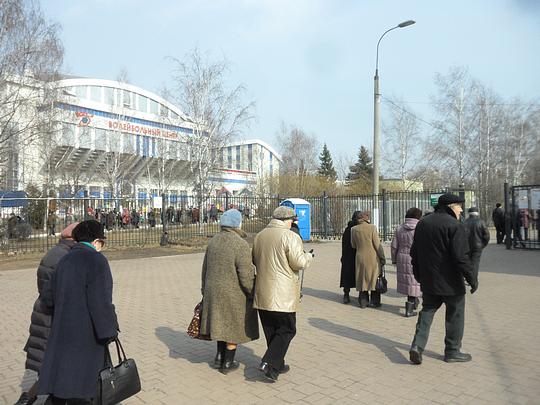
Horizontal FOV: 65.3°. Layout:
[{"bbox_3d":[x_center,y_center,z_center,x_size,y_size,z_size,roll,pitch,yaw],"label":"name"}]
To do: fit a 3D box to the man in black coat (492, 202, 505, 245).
[{"bbox_3d":[9.523,0.881,17.500,0.530,1.730,0.360,0,0,27],"label":"man in black coat"}]

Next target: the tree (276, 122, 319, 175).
[{"bbox_3d":[4.048,-4.858,62.000,6.200,13.800,6.000,0,0,0],"label":"tree"}]

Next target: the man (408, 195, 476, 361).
[{"bbox_3d":[1.827,0.789,4.460,0.570,1.770,0.600,1,-1,-38],"label":"man"}]

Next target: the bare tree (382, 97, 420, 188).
[{"bbox_3d":[13.113,-4.338,42.000,3.900,12.500,3.900,0,0,0],"label":"bare tree"}]

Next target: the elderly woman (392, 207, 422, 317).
[{"bbox_3d":[2.157,0.892,6.420,0.580,1.620,0.440,0,-1,29],"label":"elderly woman"}]

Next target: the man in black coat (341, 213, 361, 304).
[{"bbox_3d":[1.462,0.913,7.200,0.530,1.600,0.420,0,-1,21],"label":"man in black coat"}]

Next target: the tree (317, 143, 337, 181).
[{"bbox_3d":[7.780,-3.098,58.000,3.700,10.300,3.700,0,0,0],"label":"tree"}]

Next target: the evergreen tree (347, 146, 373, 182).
[{"bbox_3d":[11.543,-2.300,52.000,4.300,9.300,4.300,0,-1,0],"label":"evergreen tree"}]

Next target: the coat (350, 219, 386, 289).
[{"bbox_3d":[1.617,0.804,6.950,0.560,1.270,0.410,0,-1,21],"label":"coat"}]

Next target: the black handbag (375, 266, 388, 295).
[{"bbox_3d":[1.752,1.230,6.600,0.160,0.410,0.310,0,0,14],"label":"black handbag"}]

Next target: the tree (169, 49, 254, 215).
[{"bbox_3d":[-3.472,-3.650,25.000,5.100,10.900,4.800,0,0,0],"label":"tree"}]

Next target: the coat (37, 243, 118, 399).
[{"bbox_3d":[-1.408,0.863,3.080,0.570,1.130,0.470,0,0,30],"label":"coat"}]

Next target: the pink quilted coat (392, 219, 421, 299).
[{"bbox_3d":[2.149,0.802,6.420,0.580,1.200,0.420,0,-1,29],"label":"pink quilted coat"}]

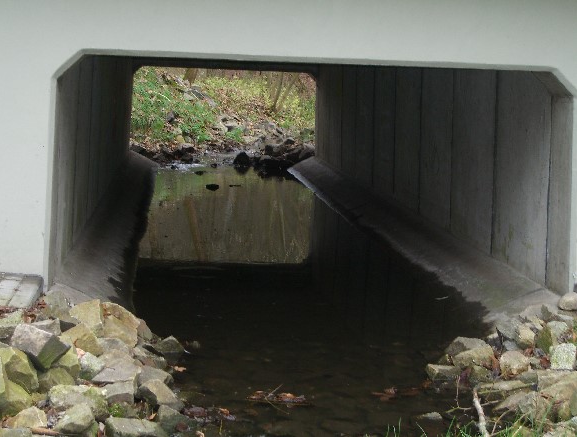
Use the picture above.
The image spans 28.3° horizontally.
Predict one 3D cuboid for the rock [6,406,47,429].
[{"bbox_3d":[-1.373,1.043,6.000,0.197,0.100,0.177,0,7,-13],"label":"rock"}]

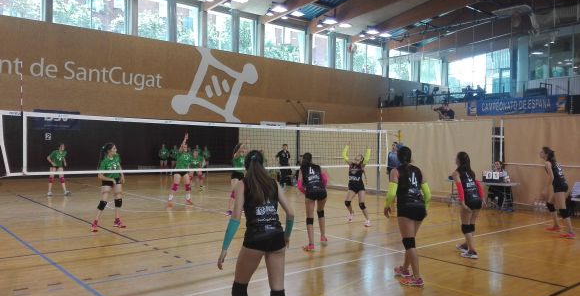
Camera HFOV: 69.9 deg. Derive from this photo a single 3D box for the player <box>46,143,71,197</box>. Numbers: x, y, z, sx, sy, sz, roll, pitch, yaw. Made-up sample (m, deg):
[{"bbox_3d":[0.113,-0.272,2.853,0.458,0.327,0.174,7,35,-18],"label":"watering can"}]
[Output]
[{"bbox_3d":[-7.315,0.701,13.165,0.660,1.580,0.520,1,0,-34],"label":"player"}]

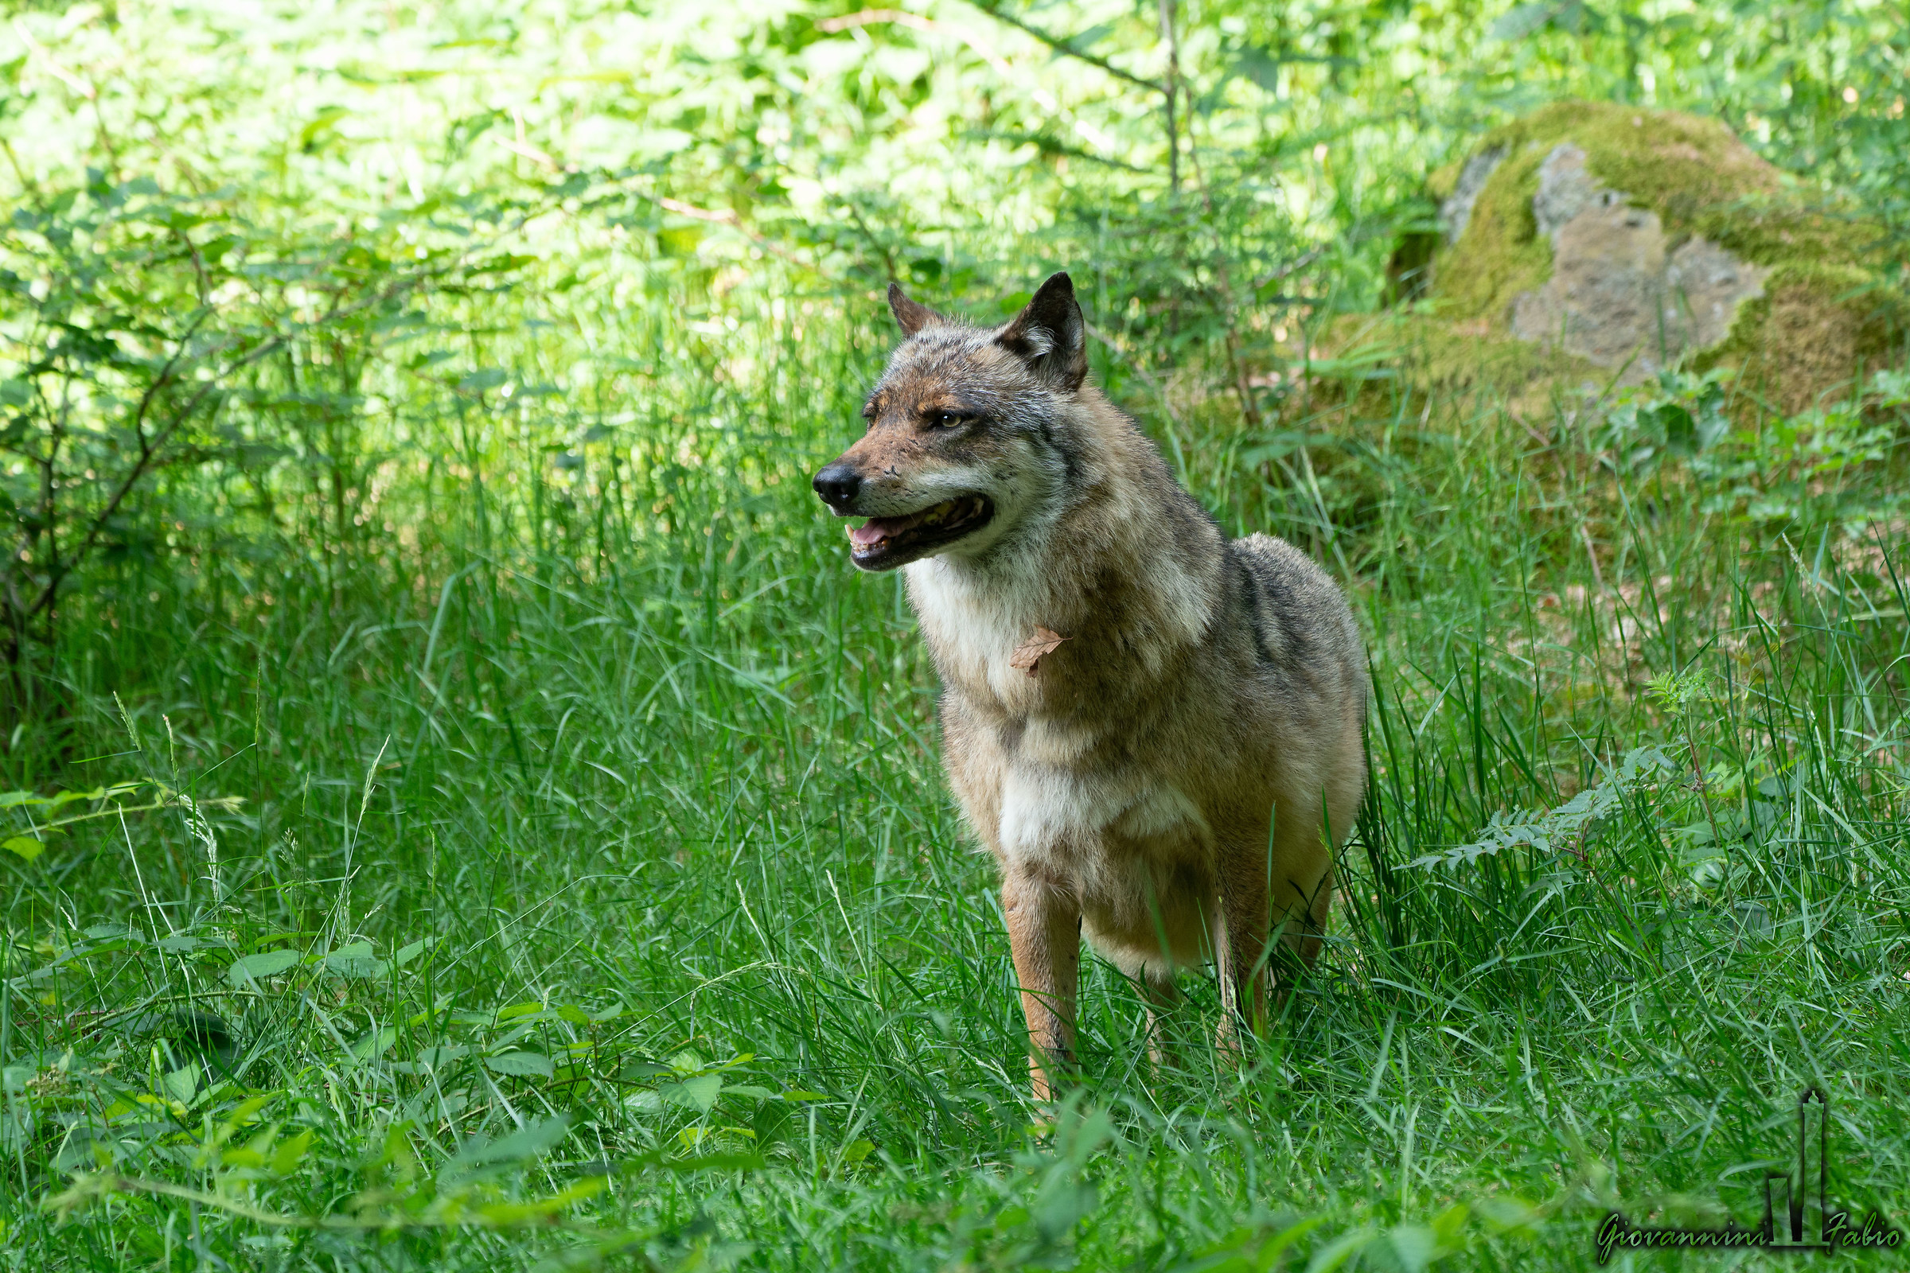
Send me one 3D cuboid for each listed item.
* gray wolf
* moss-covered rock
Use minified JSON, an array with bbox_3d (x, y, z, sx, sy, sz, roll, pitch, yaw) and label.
[{"bbox_3d":[0.182,0.047,21.600,0.410,0.930,1.100,1,5,16],"label":"gray wolf"},{"bbox_3d":[0.881,-0.472,26.200,0.760,0.450,0.600,0,5,0],"label":"moss-covered rock"}]

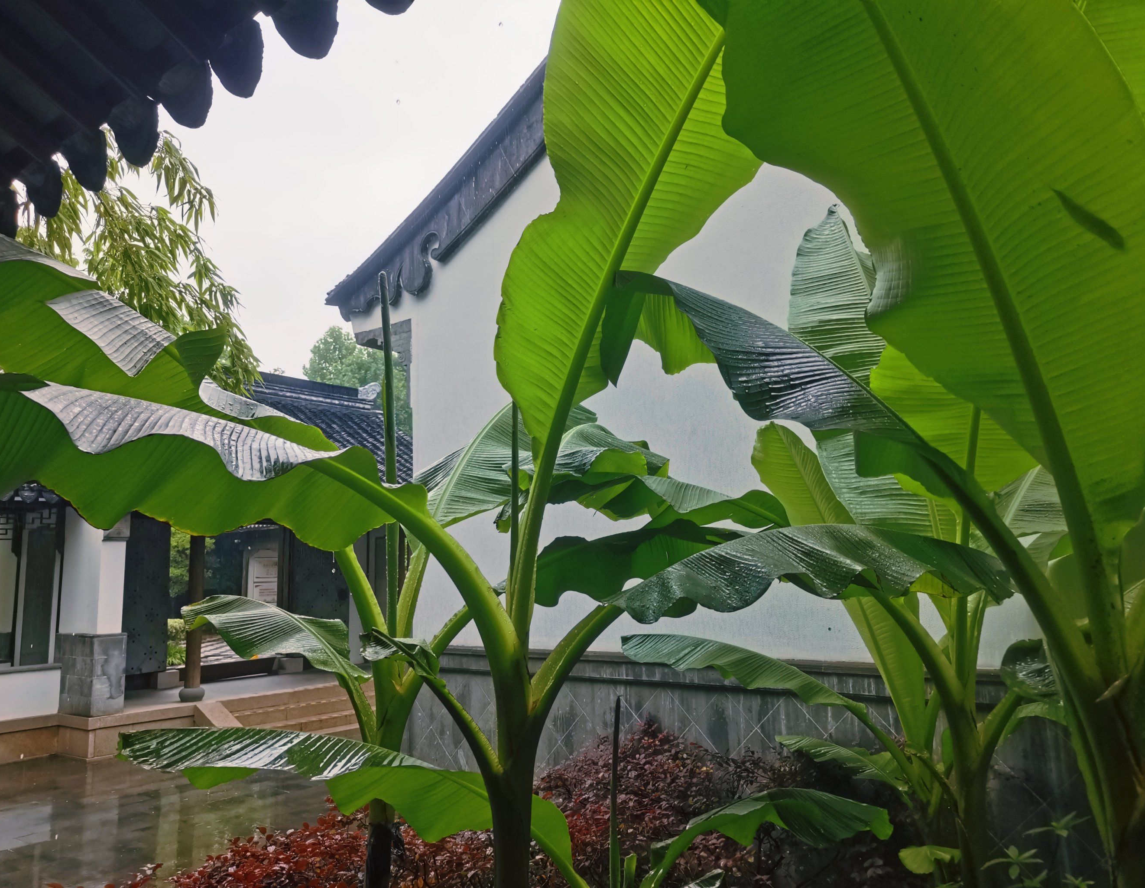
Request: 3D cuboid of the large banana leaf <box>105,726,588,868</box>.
[{"bbox_3d":[-0.762,1.200,3.150,1.450,0.420,0.420,-1,-8,-6],"label":"large banana leaf"}]

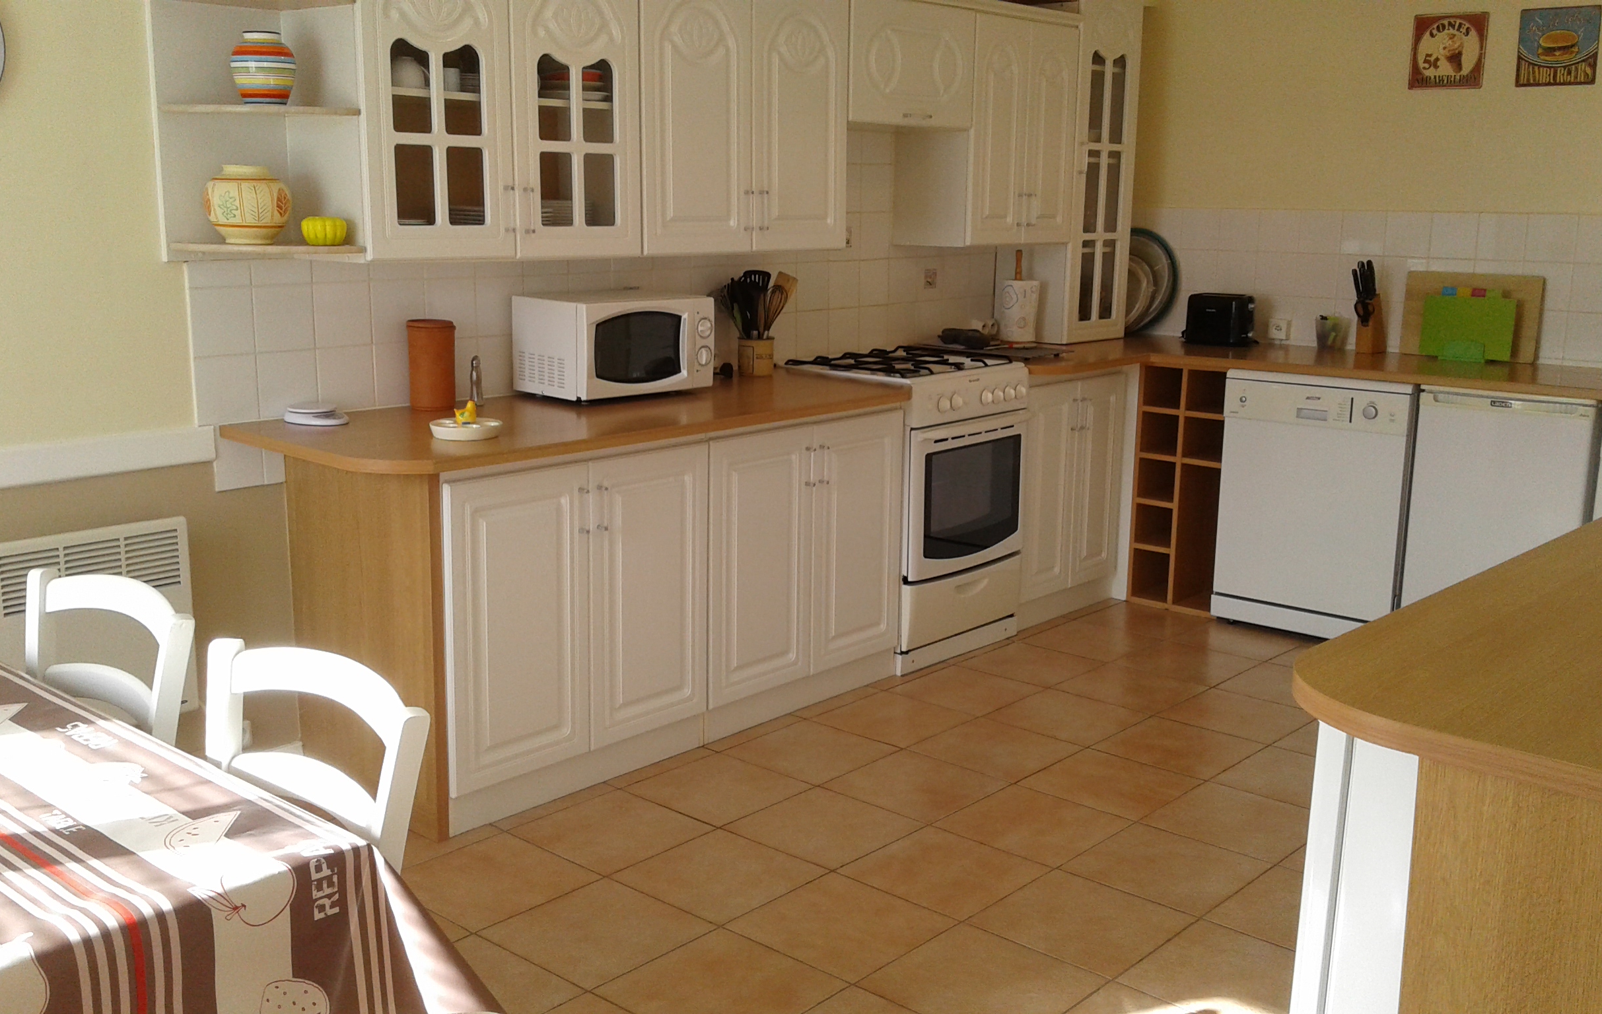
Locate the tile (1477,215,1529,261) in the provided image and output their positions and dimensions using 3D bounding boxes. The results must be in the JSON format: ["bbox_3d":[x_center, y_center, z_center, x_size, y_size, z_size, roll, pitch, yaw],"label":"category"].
[{"bbox_3d":[2.323,-0.892,4.679,0.150,0.155,0.010,9,14,38],"label":"tile"}]

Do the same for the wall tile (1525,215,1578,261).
[{"bbox_3d":[2.439,-0.870,4.586,0.150,0.155,0.010,9,14,38],"label":"wall tile"}]

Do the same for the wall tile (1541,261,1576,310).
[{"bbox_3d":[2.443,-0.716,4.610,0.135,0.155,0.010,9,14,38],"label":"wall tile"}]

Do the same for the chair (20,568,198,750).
[{"bbox_3d":[-1.106,0.569,1.899,0.430,0.850,0.440,10,15,37],"label":"chair"}]

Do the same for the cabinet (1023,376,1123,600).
[{"bbox_3d":[0.733,-0.116,5.047,0.580,0.730,0.595,12,17,42],"label":"cabinet"}]

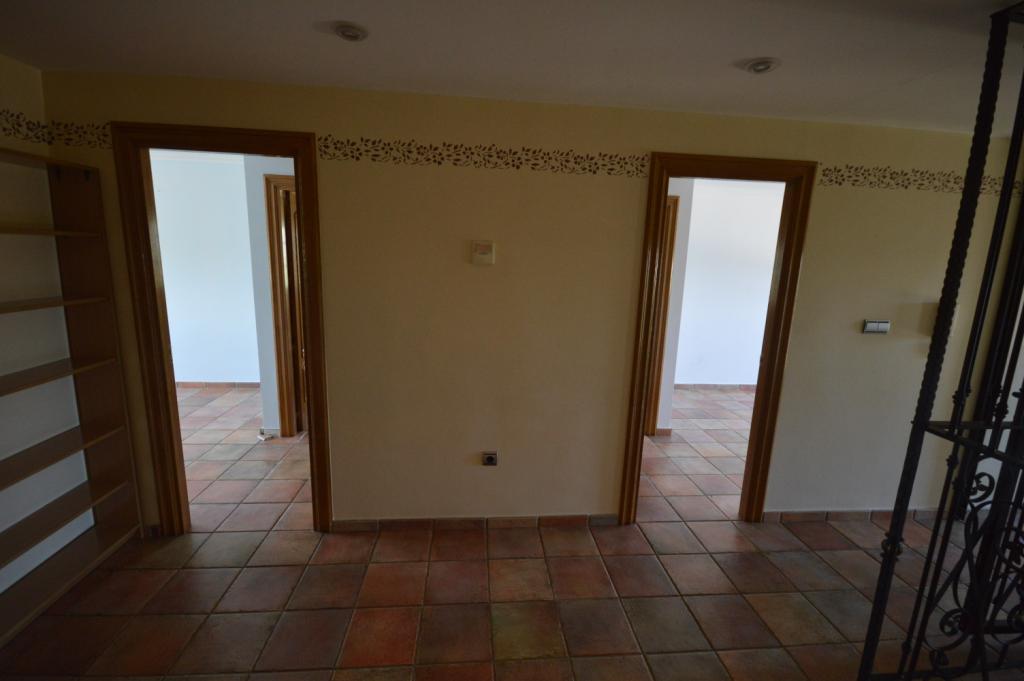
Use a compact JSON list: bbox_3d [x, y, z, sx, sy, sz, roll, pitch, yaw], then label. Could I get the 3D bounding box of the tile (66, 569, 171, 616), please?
[{"bbox_3d":[-1.823,1.189,2.009,0.305,0.012,0.287,1,11,-5],"label":"tile"}]

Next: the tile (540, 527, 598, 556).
[{"bbox_3d":[0.328,1.169,2.485,0.305,0.012,0.287,1,11,-5],"label":"tile"}]

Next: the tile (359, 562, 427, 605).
[{"bbox_3d":[-0.579,1.210,2.115,0.302,0.012,0.291,1,10,-5],"label":"tile"}]

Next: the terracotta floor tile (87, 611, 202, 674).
[{"bbox_3d":[-1.475,1.238,1.732,0.304,0.010,0.288,1,11,-5],"label":"terracotta floor tile"}]

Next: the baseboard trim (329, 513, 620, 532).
[{"bbox_3d":[-0.191,1.082,2.522,1.700,0.066,0.015,1,11,-5],"label":"baseboard trim"}]

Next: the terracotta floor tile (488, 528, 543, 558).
[{"bbox_3d":[0.018,1.148,2.424,0.299,0.012,0.280,1,11,-5],"label":"terracotta floor tile"}]

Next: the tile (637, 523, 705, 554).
[{"bbox_3d":[0.938,1.162,2.504,0.299,0.012,0.280,1,11,-5],"label":"tile"}]

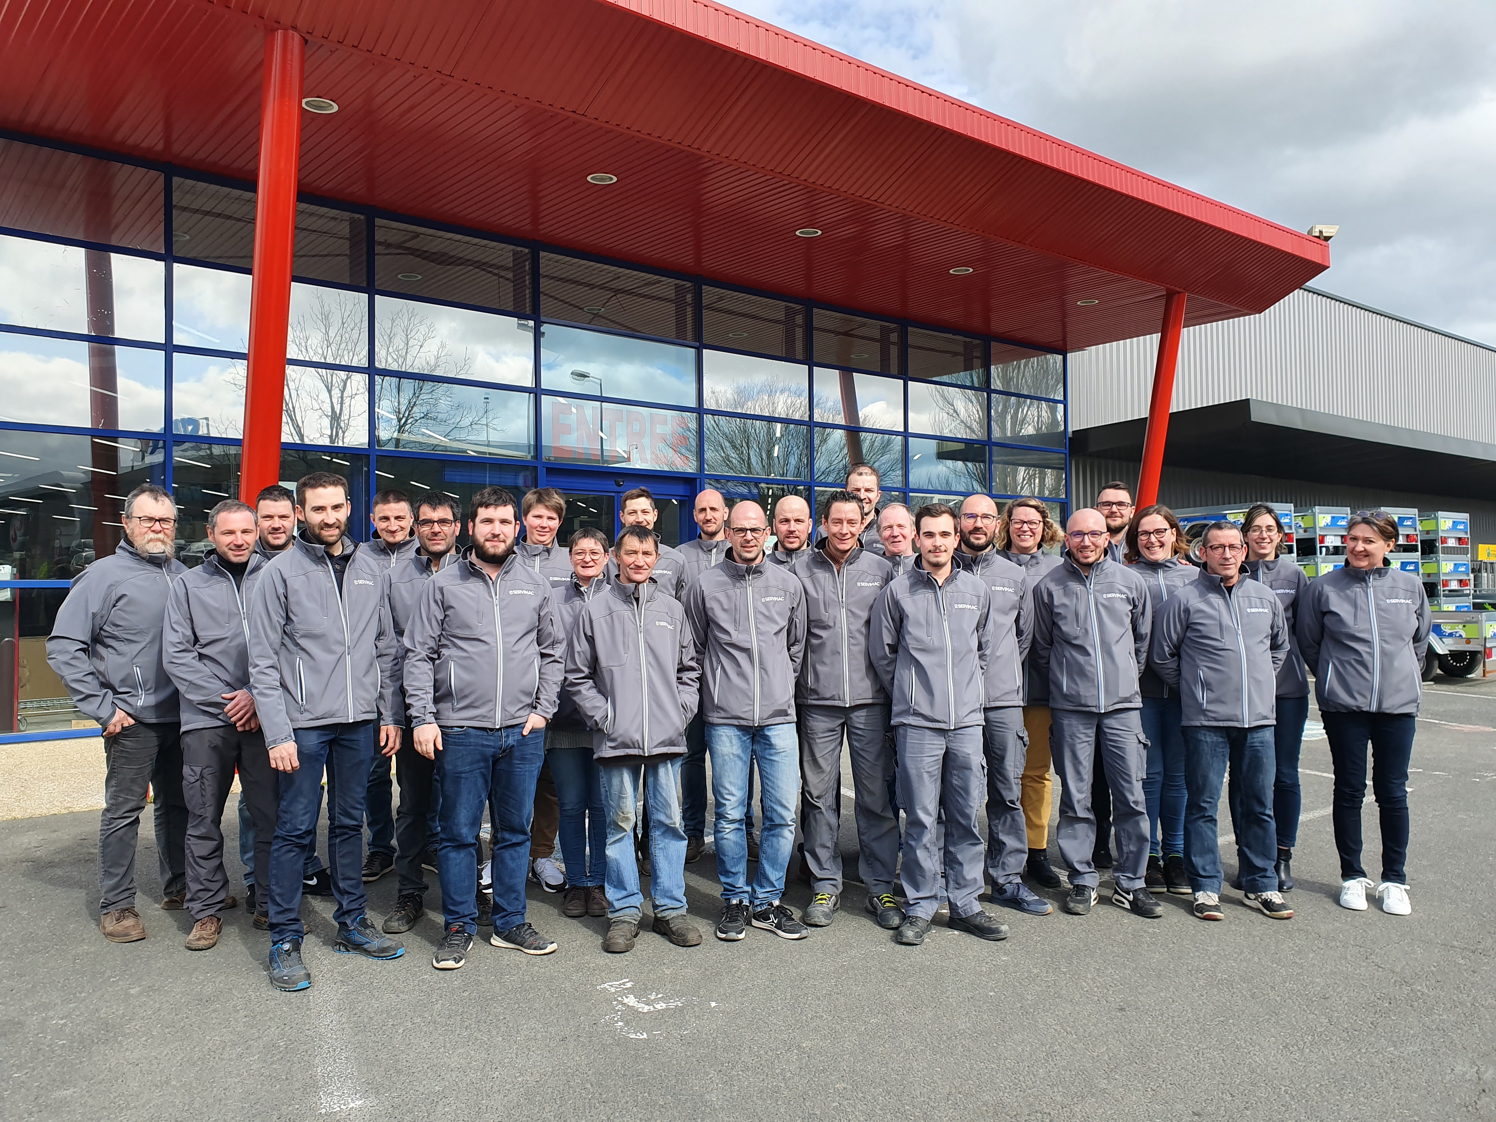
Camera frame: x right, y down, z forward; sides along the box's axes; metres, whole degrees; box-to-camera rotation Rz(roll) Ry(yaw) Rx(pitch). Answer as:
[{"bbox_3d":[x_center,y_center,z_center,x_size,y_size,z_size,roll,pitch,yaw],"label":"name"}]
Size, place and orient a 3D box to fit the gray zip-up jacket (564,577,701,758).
[{"bbox_3d":[-0.457,0.403,4.427,0.530,0.720,0.360,0,-1,-9],"label":"gray zip-up jacket"}]

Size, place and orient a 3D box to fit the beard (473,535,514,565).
[{"bbox_3d":[-0.952,-0.041,4.190,0.152,0.112,0.110,0,-2,-14],"label":"beard"}]

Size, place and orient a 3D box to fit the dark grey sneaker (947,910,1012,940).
[{"bbox_3d":[0.938,1.460,4.595,0.110,0.110,0.295,1,-2,-42],"label":"dark grey sneaker"}]

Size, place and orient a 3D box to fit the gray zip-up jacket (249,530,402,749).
[{"bbox_3d":[-1.569,0.296,4.150,0.480,0.750,0.290,1,-2,-38],"label":"gray zip-up jacket"}]

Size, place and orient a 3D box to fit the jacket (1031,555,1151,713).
[{"bbox_3d":[1.462,0.311,4.790,0.480,0.660,0.290,-1,-2,12],"label":"jacket"}]

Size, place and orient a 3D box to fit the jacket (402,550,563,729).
[{"bbox_3d":[-1.008,0.295,4.270,0.570,0.660,0.350,0,-2,-20],"label":"jacket"}]

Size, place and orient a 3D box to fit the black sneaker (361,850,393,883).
[{"bbox_3d":[-1.799,1.496,5.567,0.108,0.110,0.295,-1,-2,13],"label":"black sneaker"}]

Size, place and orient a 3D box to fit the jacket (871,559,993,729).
[{"bbox_3d":[0.724,0.321,4.477,0.480,0.680,0.340,0,-1,-9],"label":"jacket"}]

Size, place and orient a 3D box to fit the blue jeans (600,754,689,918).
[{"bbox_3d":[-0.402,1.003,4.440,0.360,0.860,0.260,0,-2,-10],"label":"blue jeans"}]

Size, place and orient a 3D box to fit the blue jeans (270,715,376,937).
[{"bbox_3d":[-1.605,0.959,4.229,0.410,0.900,0.340,0,-1,-18],"label":"blue jeans"}]

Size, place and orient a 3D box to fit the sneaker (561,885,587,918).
[{"bbox_3d":[-0.757,1.459,4.900,0.105,0.110,0.270,-1,-1,-8],"label":"sneaker"}]

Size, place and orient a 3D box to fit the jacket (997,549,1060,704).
[{"bbox_3d":[1.280,0.304,5.180,0.500,0.710,0.300,-1,-1,12],"label":"jacket"}]

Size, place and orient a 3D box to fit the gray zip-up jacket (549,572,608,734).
[{"bbox_3d":[-0.730,0.413,5.020,0.500,0.720,0.290,0,-2,-8],"label":"gray zip-up jacket"}]

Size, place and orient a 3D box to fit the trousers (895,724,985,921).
[{"bbox_3d":[0.786,1.007,4.620,0.380,0.900,0.310,-1,-1,-5],"label":"trousers"}]

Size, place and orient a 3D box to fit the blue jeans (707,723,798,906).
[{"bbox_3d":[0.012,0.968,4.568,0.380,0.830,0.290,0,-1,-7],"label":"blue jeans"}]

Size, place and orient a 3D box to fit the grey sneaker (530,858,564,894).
[{"bbox_3d":[-0.899,1.417,5.109,0.098,0.110,0.265,0,-2,-26],"label":"grey sneaker"}]

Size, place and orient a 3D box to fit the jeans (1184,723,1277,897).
[{"bbox_3d":[2.084,1.021,4.870,0.400,0.830,0.310,-1,-1,5],"label":"jeans"}]

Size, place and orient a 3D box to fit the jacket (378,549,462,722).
[{"bbox_3d":[-1.326,0.307,4.800,0.530,0.730,0.320,0,-1,-12],"label":"jacket"}]

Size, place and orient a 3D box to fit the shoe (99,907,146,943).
[{"bbox_3d":[-2.536,1.466,4.585,0.298,0.115,0.112,-2,-2,42],"label":"shoe"}]

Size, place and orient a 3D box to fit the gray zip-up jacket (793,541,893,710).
[{"bbox_3d":[0.399,0.268,4.650,0.480,0.670,0.290,-1,-2,3],"label":"gray zip-up jacket"}]

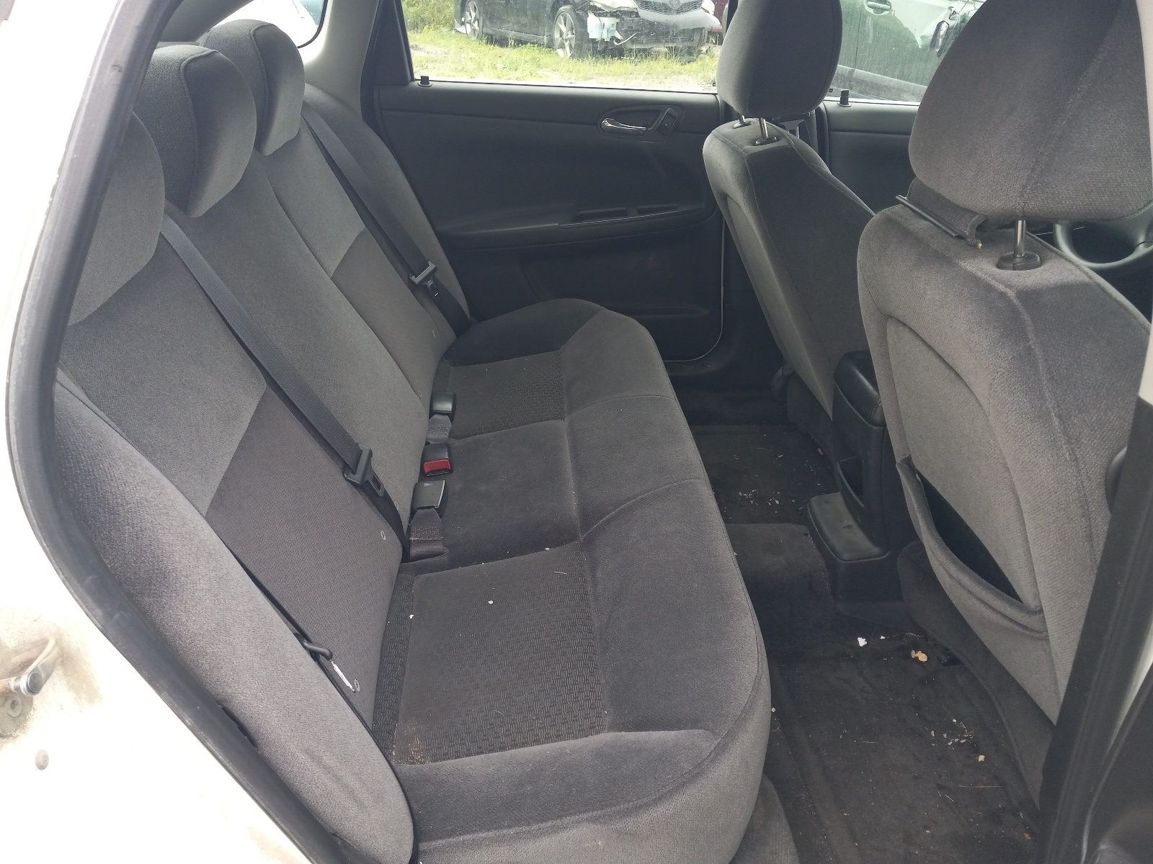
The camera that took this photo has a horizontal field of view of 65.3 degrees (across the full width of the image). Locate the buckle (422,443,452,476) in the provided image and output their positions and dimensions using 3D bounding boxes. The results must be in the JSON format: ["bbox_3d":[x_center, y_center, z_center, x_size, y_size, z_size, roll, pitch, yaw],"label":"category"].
[{"bbox_3d":[-0.235,0.045,1.513,0.043,0.026,0.060,-10,35,2],"label":"buckle"}]

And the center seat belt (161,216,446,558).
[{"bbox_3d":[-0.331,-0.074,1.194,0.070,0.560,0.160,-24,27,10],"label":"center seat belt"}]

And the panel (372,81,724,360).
[{"bbox_3d":[-0.039,-0.446,2.021,0.765,0.645,0.100,-2,29,-3],"label":"panel"}]

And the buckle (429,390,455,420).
[{"bbox_3d":[-0.252,-0.051,1.690,0.043,0.026,0.058,-1,36,-3],"label":"buckle"}]

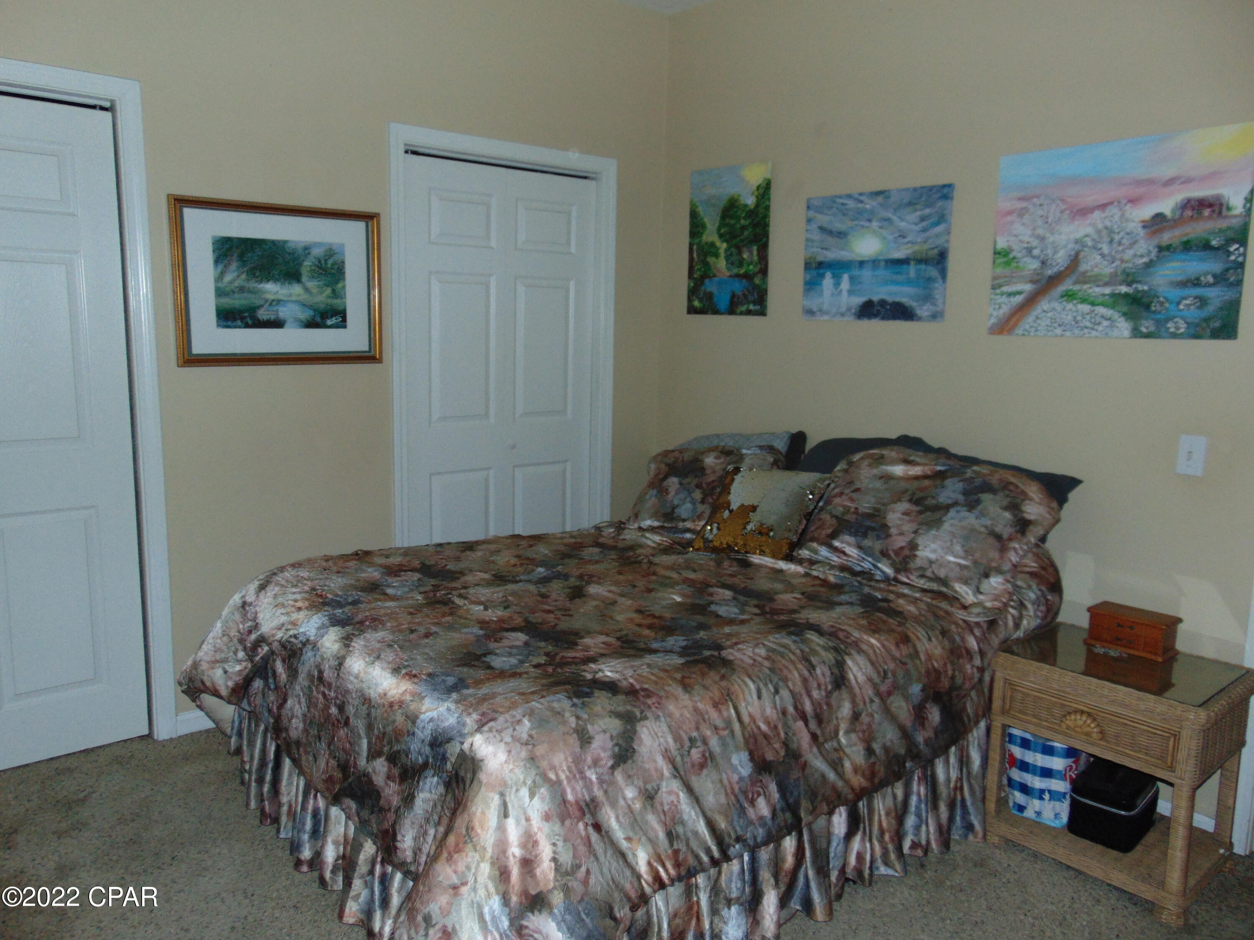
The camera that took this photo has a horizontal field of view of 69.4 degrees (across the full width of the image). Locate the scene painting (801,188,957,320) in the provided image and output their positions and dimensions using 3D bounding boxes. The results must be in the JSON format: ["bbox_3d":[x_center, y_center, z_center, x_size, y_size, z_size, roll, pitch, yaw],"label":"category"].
[{"bbox_3d":[0.892,-0.782,3.315,0.024,0.462,0.622,-6,12,-40],"label":"scene painting"}]

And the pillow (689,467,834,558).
[{"bbox_3d":[0.483,0.148,3.286,0.400,0.120,0.390,4,53,36],"label":"pillow"}]

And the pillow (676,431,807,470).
[{"bbox_3d":[0.431,0.046,3.727,0.150,0.430,0.700,17,-9,-41],"label":"pillow"}]

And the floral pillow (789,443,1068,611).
[{"bbox_3d":[0.949,0.166,2.885,0.730,0.460,0.190,12,-22,49],"label":"floral pillow"}]

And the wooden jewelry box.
[{"bbox_3d":[1.452,0.461,2.603,0.122,0.107,0.206,-7,12,-41],"label":"wooden jewelry box"}]

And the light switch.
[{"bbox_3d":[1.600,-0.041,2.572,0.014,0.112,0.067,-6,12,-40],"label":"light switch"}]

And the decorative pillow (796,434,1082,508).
[{"bbox_3d":[0.990,0.142,3.068,0.160,0.460,0.920,17,-4,-41],"label":"decorative pillow"}]

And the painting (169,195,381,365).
[{"bbox_3d":[-1.162,-0.628,3.089,0.703,0.539,0.026,-6,12,-40],"label":"painting"}]

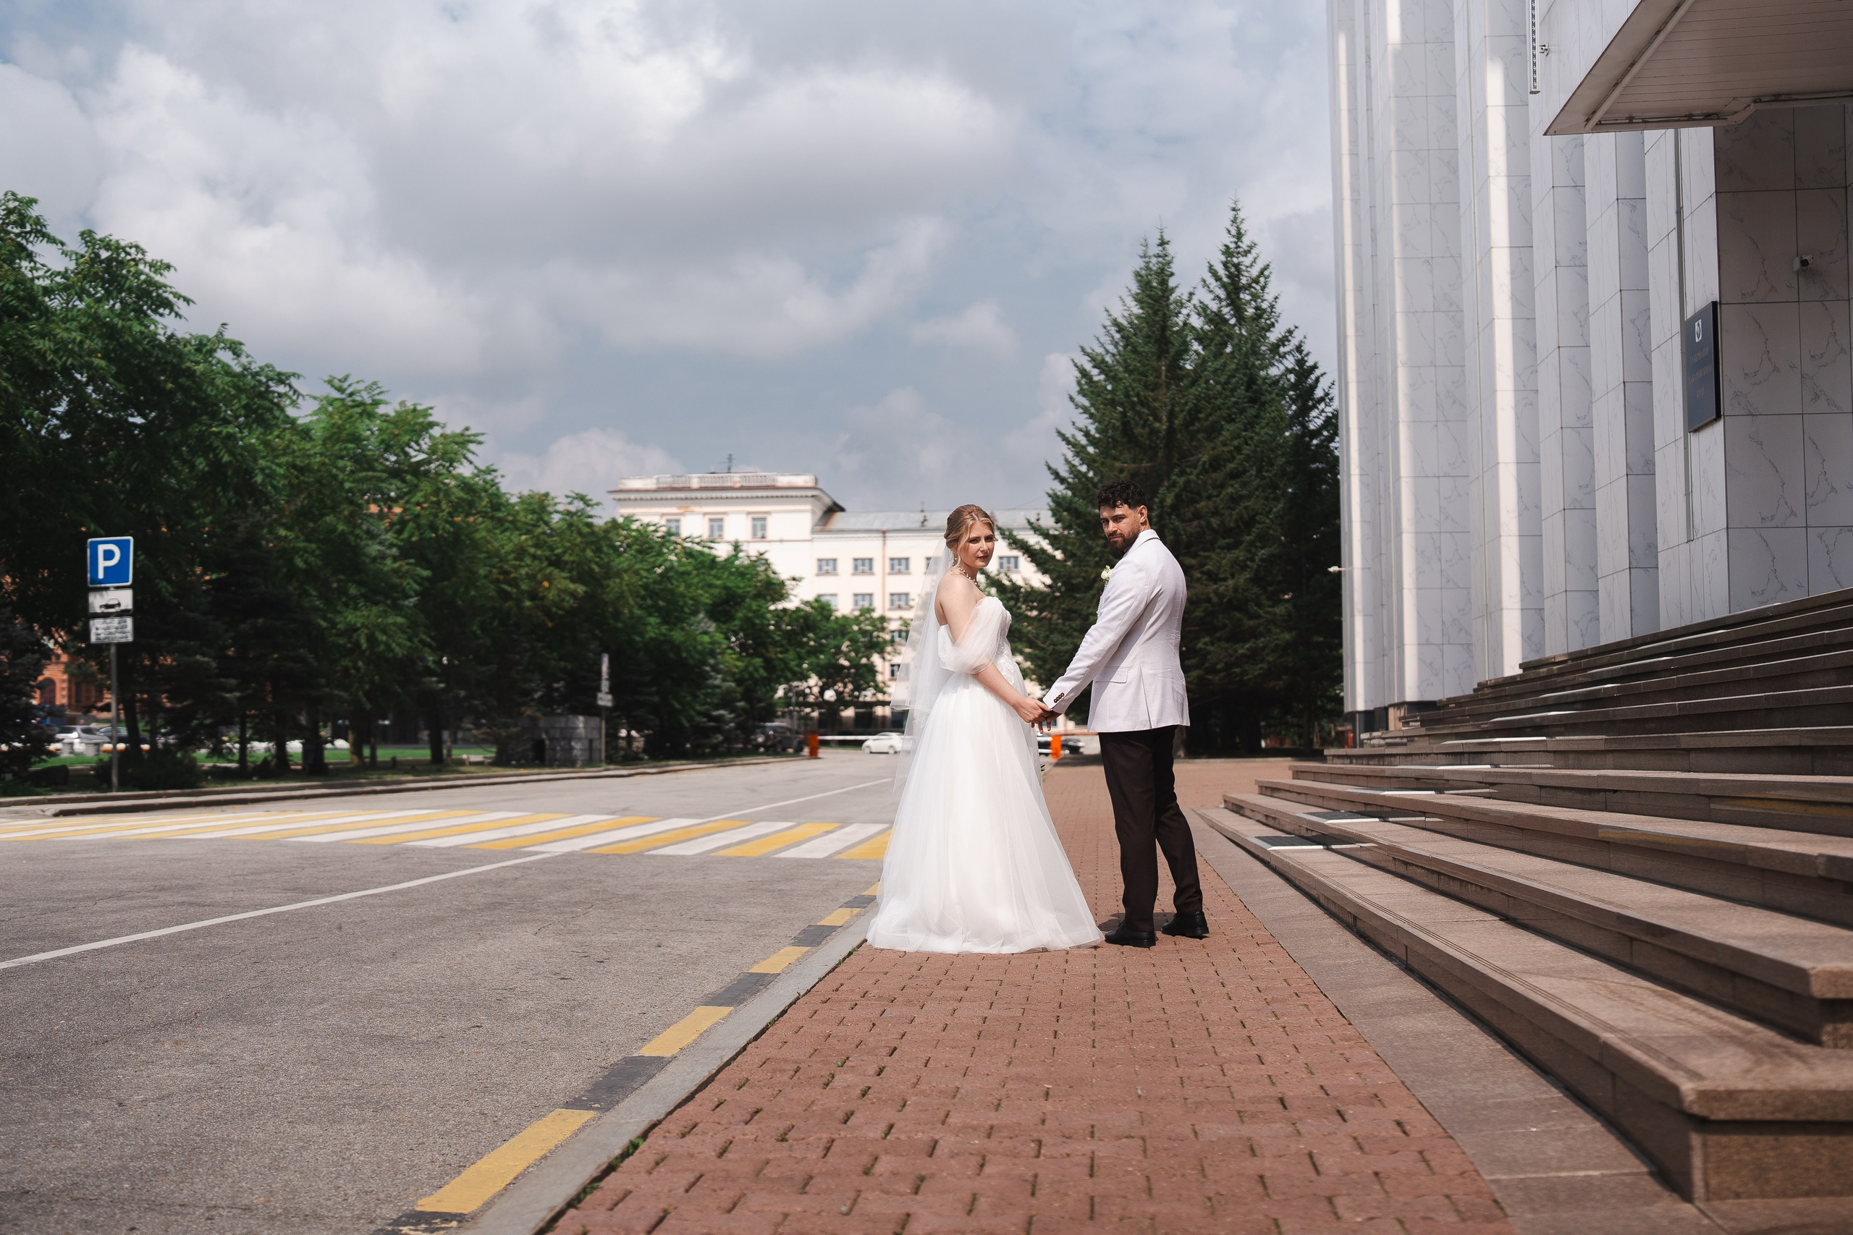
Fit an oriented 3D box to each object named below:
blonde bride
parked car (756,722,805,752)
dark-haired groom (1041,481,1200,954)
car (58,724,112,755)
[{"bbox_3d":[0.226,0.400,7.020,0.900,1.700,0.820,1,-4,-11],"label":"blonde bride"},{"bbox_3d":[-8.400,6.950,104.000,1.780,1.760,4.300,-2,-5,20],"label":"parked car"},{"bbox_3d":[0.756,0.357,6.990,0.600,1.780,0.540,-2,-5,28],"label":"dark-haired groom"},{"bbox_3d":[-51.800,7.500,111.000,1.730,1.570,4.400,0,-4,4],"label":"car"}]

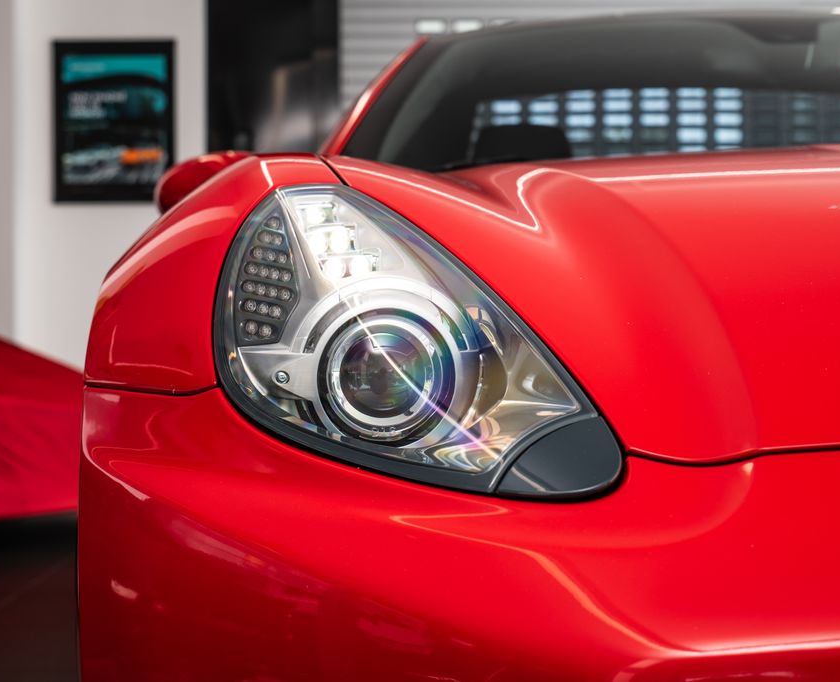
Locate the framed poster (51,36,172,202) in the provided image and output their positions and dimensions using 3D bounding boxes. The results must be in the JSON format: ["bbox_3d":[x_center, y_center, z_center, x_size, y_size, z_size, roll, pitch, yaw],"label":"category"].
[{"bbox_3d":[-1.452,-1.042,8.115,0.579,0.771,0.030,0,0,2],"label":"framed poster"}]

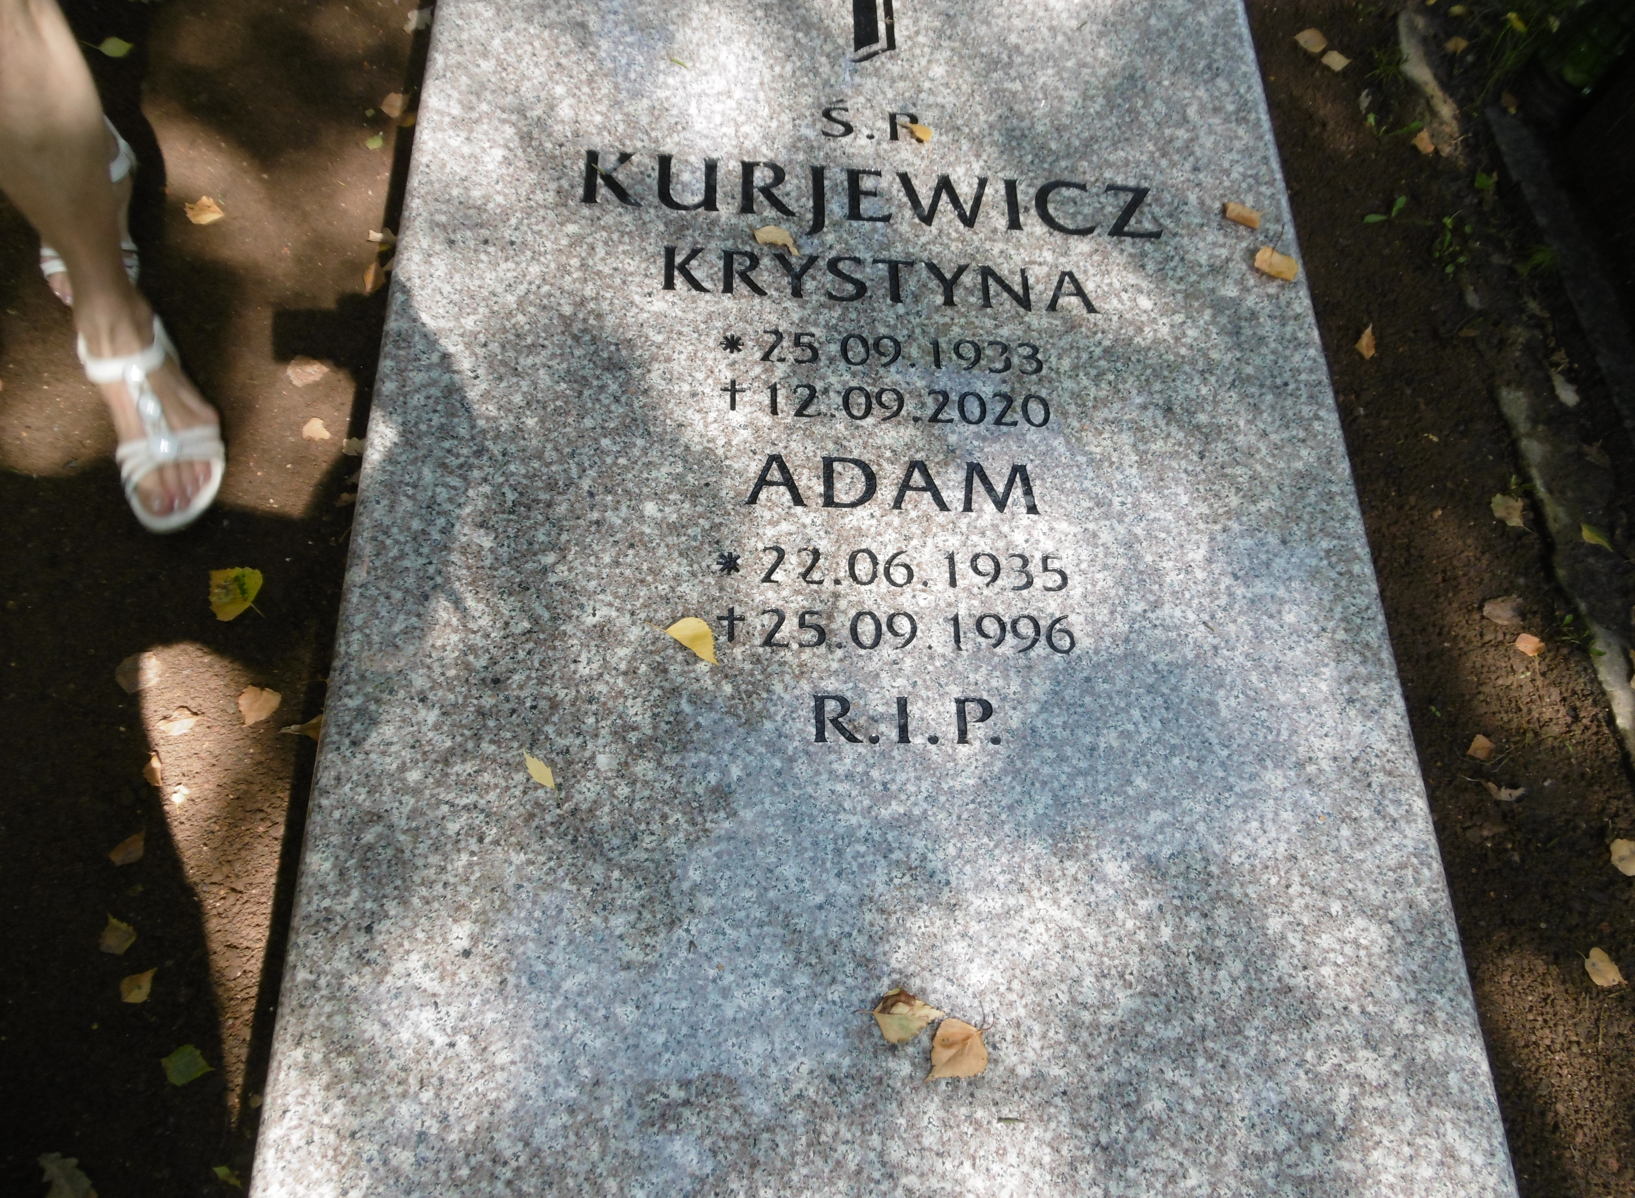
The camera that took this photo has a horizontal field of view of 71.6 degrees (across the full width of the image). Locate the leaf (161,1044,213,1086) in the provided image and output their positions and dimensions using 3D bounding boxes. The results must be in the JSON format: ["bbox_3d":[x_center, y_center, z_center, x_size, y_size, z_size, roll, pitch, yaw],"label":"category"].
[{"bbox_3d":[-0.566,0.417,1.018,0.037,0.008,0.034,-27,73,-17],"label":"leaf"}]

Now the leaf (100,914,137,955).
[{"bbox_3d":[-0.604,0.288,0.975,0.028,0.010,0.036,-29,71,-19],"label":"leaf"}]

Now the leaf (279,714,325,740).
[{"bbox_3d":[-0.511,0.128,1.143,0.055,0.015,0.029,8,67,-4],"label":"leaf"}]

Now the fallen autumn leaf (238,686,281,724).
[{"bbox_3d":[-0.564,0.104,1.150,0.039,0.009,0.042,-19,71,-14],"label":"fallen autumn leaf"}]

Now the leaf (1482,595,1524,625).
[{"bbox_3d":[0.772,0.014,1.270,0.052,0.012,0.030,-3,65,-8],"label":"leaf"}]

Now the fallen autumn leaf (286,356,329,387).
[{"bbox_3d":[-0.558,-0.247,1.236,0.039,0.010,0.035,32,65,8],"label":"fallen autumn leaf"}]

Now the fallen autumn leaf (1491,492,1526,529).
[{"bbox_3d":[0.858,-0.110,1.409,0.042,0.009,0.044,14,66,-1],"label":"fallen autumn leaf"}]

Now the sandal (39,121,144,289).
[{"bbox_3d":[-0.795,-0.410,1.240,0.098,0.090,0.255,-7,66,-10],"label":"sandal"}]

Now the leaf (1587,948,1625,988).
[{"bbox_3d":[0.768,0.363,1.105,0.042,0.011,0.032,44,67,14],"label":"leaf"}]

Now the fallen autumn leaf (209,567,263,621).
[{"bbox_3d":[-0.575,-0.005,1.118,0.051,0.010,0.056,-3,65,-8],"label":"fallen autumn leaf"}]

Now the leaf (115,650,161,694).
[{"bbox_3d":[-0.687,0.074,1.148,0.040,0.009,0.040,-40,77,-20],"label":"leaf"}]

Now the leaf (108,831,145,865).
[{"bbox_3d":[-0.606,0.224,1.006,0.025,0.010,0.032,39,66,12],"label":"leaf"}]

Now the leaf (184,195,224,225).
[{"bbox_3d":[-0.741,-0.468,1.367,0.035,0.012,0.041,-34,75,-19],"label":"leaf"}]

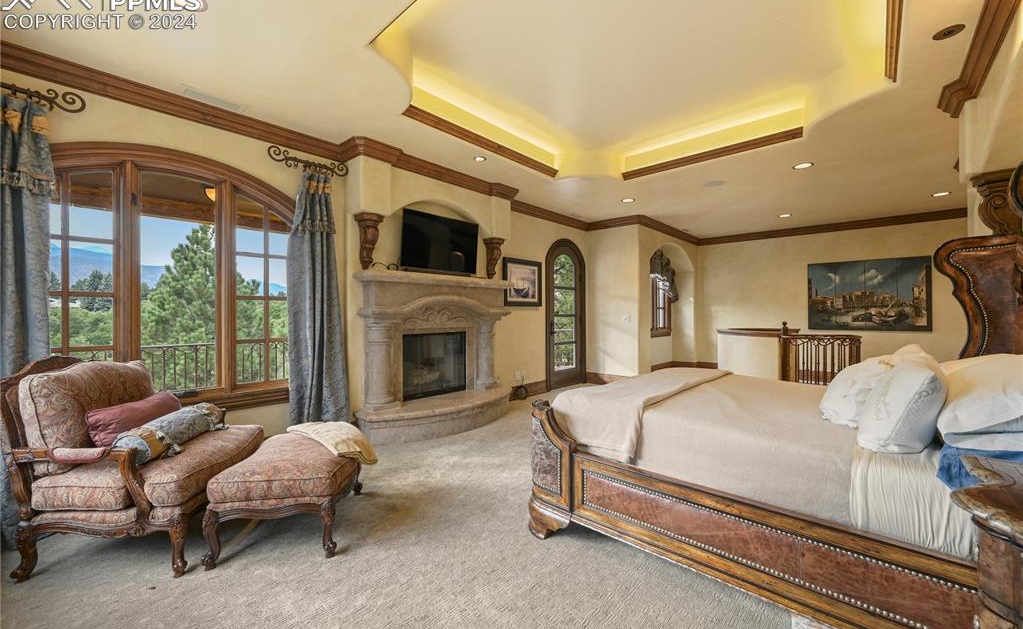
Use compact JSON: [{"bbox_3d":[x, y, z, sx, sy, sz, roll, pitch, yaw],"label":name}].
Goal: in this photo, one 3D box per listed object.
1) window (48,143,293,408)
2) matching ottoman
[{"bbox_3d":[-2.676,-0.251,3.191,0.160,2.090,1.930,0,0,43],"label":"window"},{"bbox_3d":[-1.323,1.075,2.448,0.650,0.470,0.800,0,0,-11],"label":"matching ottoman"}]

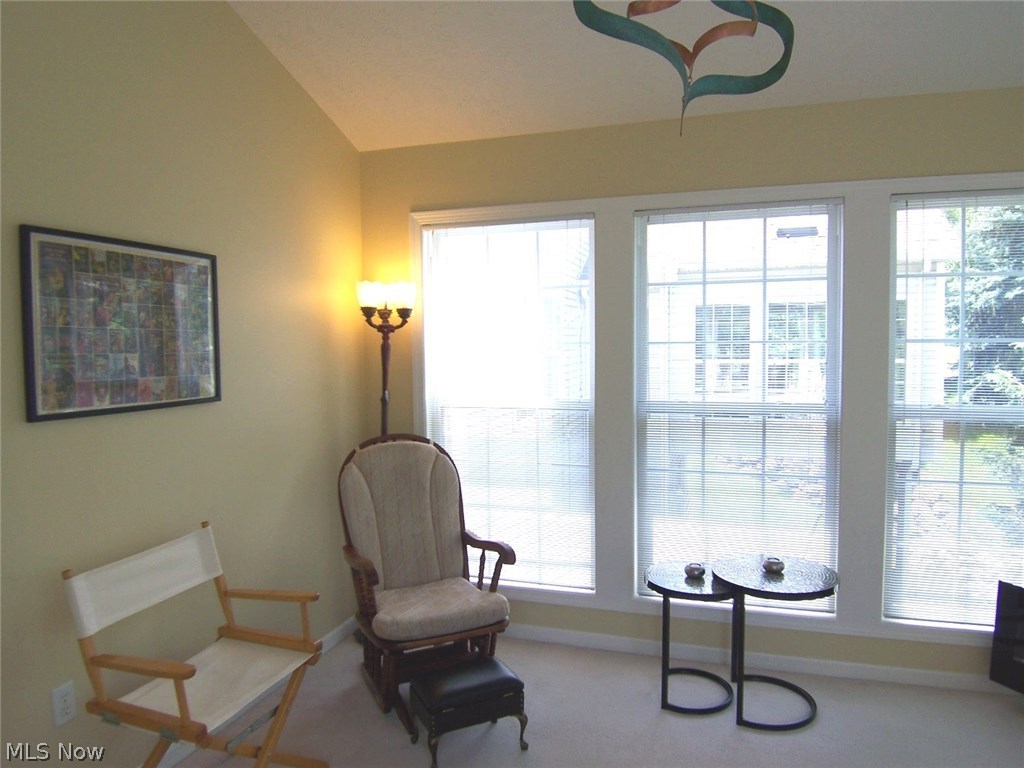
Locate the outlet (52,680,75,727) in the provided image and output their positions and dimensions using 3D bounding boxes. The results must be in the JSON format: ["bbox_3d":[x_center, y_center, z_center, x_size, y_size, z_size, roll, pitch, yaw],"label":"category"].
[{"bbox_3d":[-1.268,0.909,1.934,0.010,0.114,0.071,0,3,16],"label":"outlet"}]

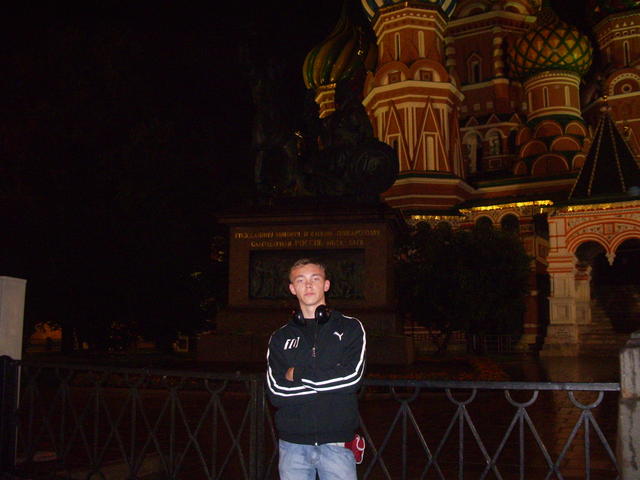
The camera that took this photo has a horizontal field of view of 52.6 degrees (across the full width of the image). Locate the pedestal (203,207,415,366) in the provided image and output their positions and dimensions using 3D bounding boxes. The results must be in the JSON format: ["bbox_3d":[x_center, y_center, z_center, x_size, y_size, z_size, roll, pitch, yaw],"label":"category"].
[{"bbox_3d":[-0.058,1.292,18.667,5.420,4.100,4.200,-1,-6,10],"label":"pedestal"}]

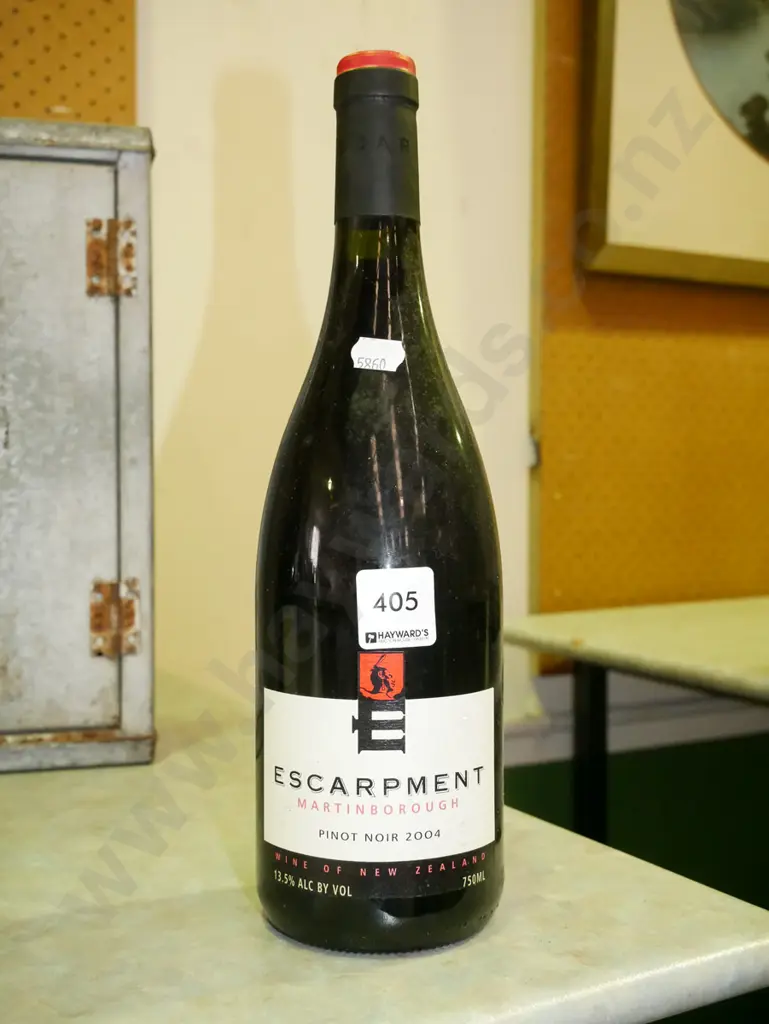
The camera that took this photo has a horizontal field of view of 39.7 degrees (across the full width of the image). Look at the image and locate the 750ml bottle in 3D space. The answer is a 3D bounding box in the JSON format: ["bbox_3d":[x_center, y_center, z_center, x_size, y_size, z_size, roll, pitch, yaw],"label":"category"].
[{"bbox_3d":[-0.002,-0.008,0.377,0.086,0.298,0.086,0,2,0],"label":"750ml bottle"}]

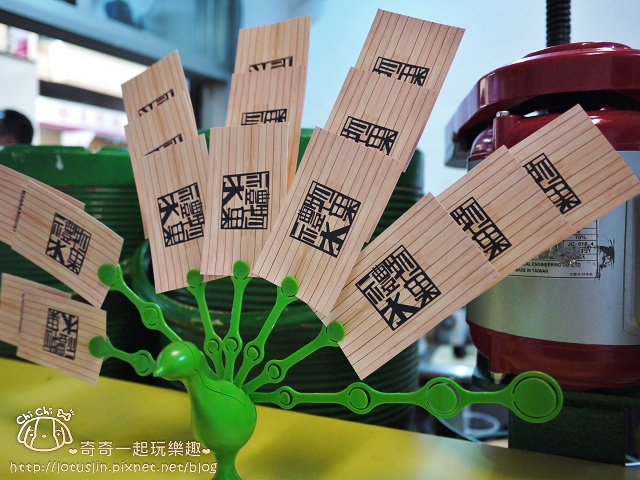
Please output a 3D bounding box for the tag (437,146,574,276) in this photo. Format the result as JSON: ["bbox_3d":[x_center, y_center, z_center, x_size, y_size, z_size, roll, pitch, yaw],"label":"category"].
[{"bbox_3d":[0.077,-0.001,0.277,0.090,0.054,0.002,-38,-15,15],"label":"tag"}]

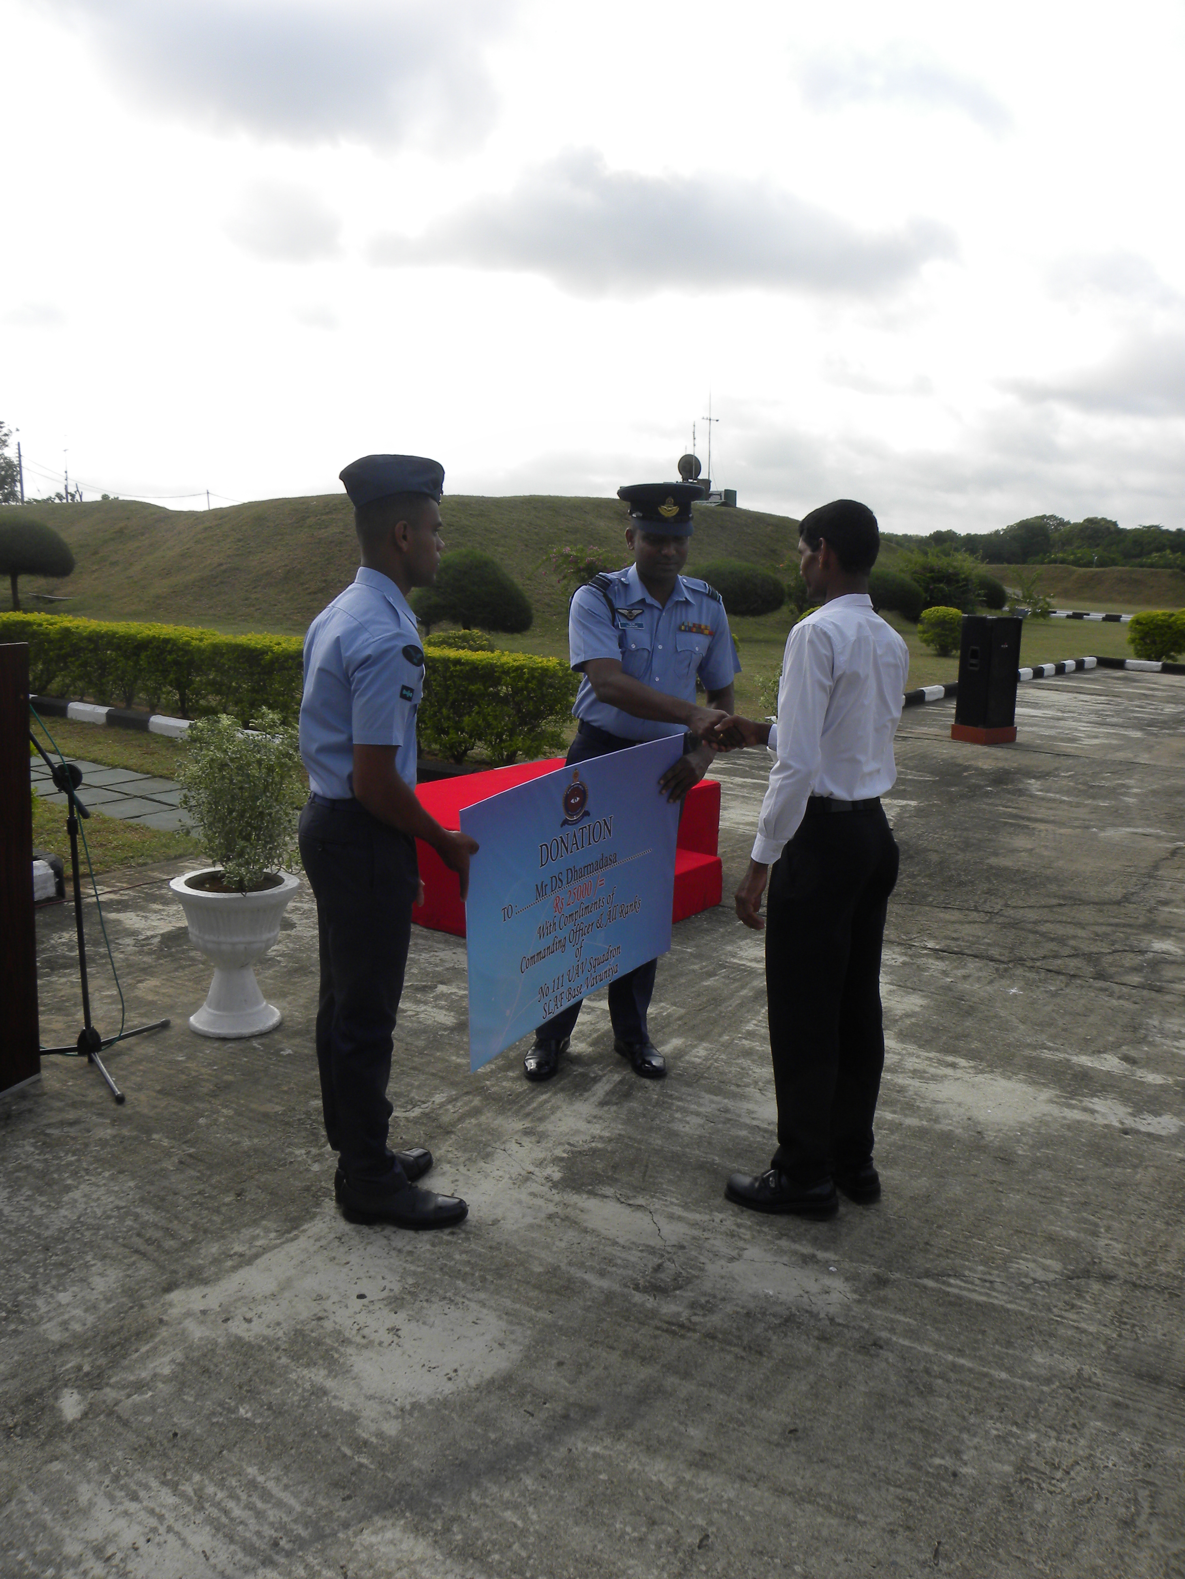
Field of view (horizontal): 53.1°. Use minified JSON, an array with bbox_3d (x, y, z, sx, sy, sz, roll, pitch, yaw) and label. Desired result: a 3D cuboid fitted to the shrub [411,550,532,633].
[{"bbox_3d":[-1.895,-2.983,18.500,1.900,1.450,1.900,0,12,0],"label":"shrub"}]

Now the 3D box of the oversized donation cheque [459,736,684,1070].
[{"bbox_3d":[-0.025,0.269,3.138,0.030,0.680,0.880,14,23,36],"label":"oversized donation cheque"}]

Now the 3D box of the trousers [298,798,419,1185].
[{"bbox_3d":[-0.549,0.485,2.800,0.290,0.961,0.360,0,11,-11],"label":"trousers"}]

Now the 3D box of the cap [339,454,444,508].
[{"bbox_3d":[-0.440,-0.679,2.600,0.235,0.118,0.150,-1,12,-8],"label":"cap"}]

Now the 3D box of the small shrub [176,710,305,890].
[{"bbox_3d":[-1.136,0.034,3.839,0.430,0.600,0.430,2,11,0],"label":"small shrub"}]

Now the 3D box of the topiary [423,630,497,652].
[{"bbox_3d":[-1.399,-1.309,12.400,0.760,0.730,0.760,0,12,0],"label":"topiary"}]

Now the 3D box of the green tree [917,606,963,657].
[{"bbox_3d":[6.663,-2.996,22.594,0.980,1.020,0.980,2,11,0],"label":"green tree"}]

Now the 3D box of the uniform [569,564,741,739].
[{"bbox_3d":[0.181,-0.408,3.514,0.490,0.530,0.300,-1,11,-14],"label":"uniform"}]

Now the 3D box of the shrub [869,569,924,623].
[{"bbox_3d":[8.782,-5.975,36.470,2.600,1.600,2.600,2,11,0],"label":"shrub"}]

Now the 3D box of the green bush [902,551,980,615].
[{"bbox_3d":[9.050,-5.334,30.800,1.900,1.600,1.800,0,12,0],"label":"green bush"}]

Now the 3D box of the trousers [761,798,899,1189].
[{"bbox_3d":[0.575,0.499,2.877,0.300,0.964,0.350,7,12,24],"label":"trousers"}]

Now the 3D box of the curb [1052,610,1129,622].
[{"bbox_3d":[20.316,-7.049,48.406,3.000,0.200,0.300,9,13,34],"label":"curb"}]

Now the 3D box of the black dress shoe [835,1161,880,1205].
[{"bbox_3d":[0.598,0.954,3.016,0.100,0.105,0.290,-10,16,-43],"label":"black dress shoe"}]

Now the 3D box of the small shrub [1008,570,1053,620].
[{"bbox_3d":[10.524,-4.684,28.500,1.080,1.200,1.080,0,12,0],"label":"small shrub"}]

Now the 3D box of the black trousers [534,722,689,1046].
[{"bbox_3d":[0.054,0.329,3.593,0.460,1.000,0.300,-1,12,-6],"label":"black trousers"}]

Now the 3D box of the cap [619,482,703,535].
[{"bbox_3d":[0.191,-0.801,3.369,0.260,0.150,0.285,0,11,-11],"label":"cap"}]

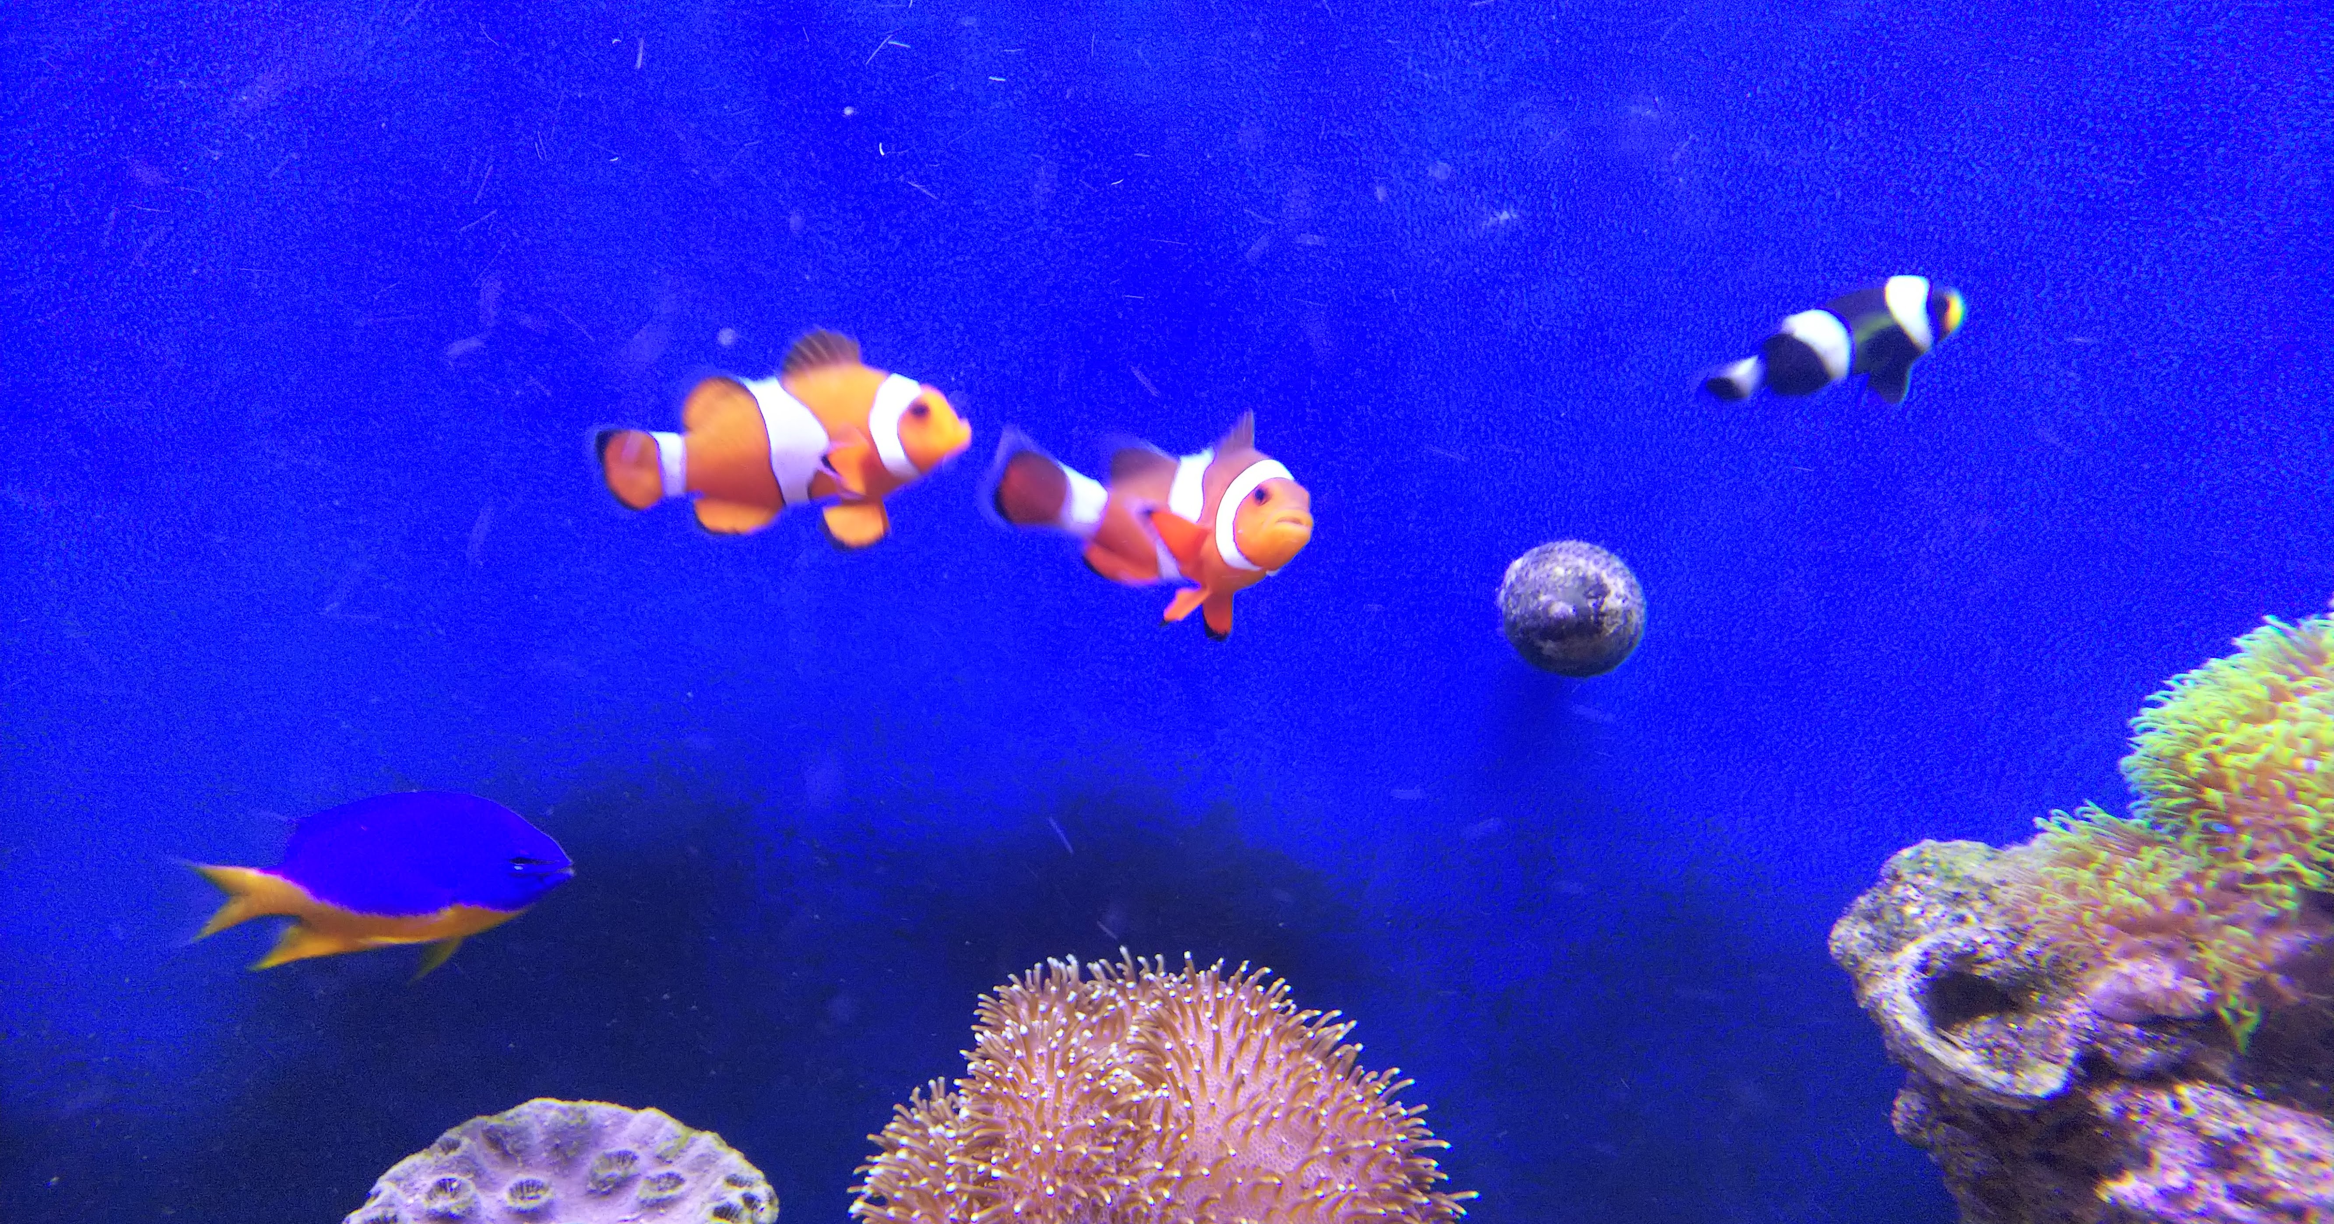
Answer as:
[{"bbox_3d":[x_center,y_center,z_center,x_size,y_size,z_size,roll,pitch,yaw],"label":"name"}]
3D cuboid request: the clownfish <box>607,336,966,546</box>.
[{"bbox_3d":[-0.077,-0.035,0.275,0.075,0.043,0.024,-5,3,9],"label":"clownfish"}]

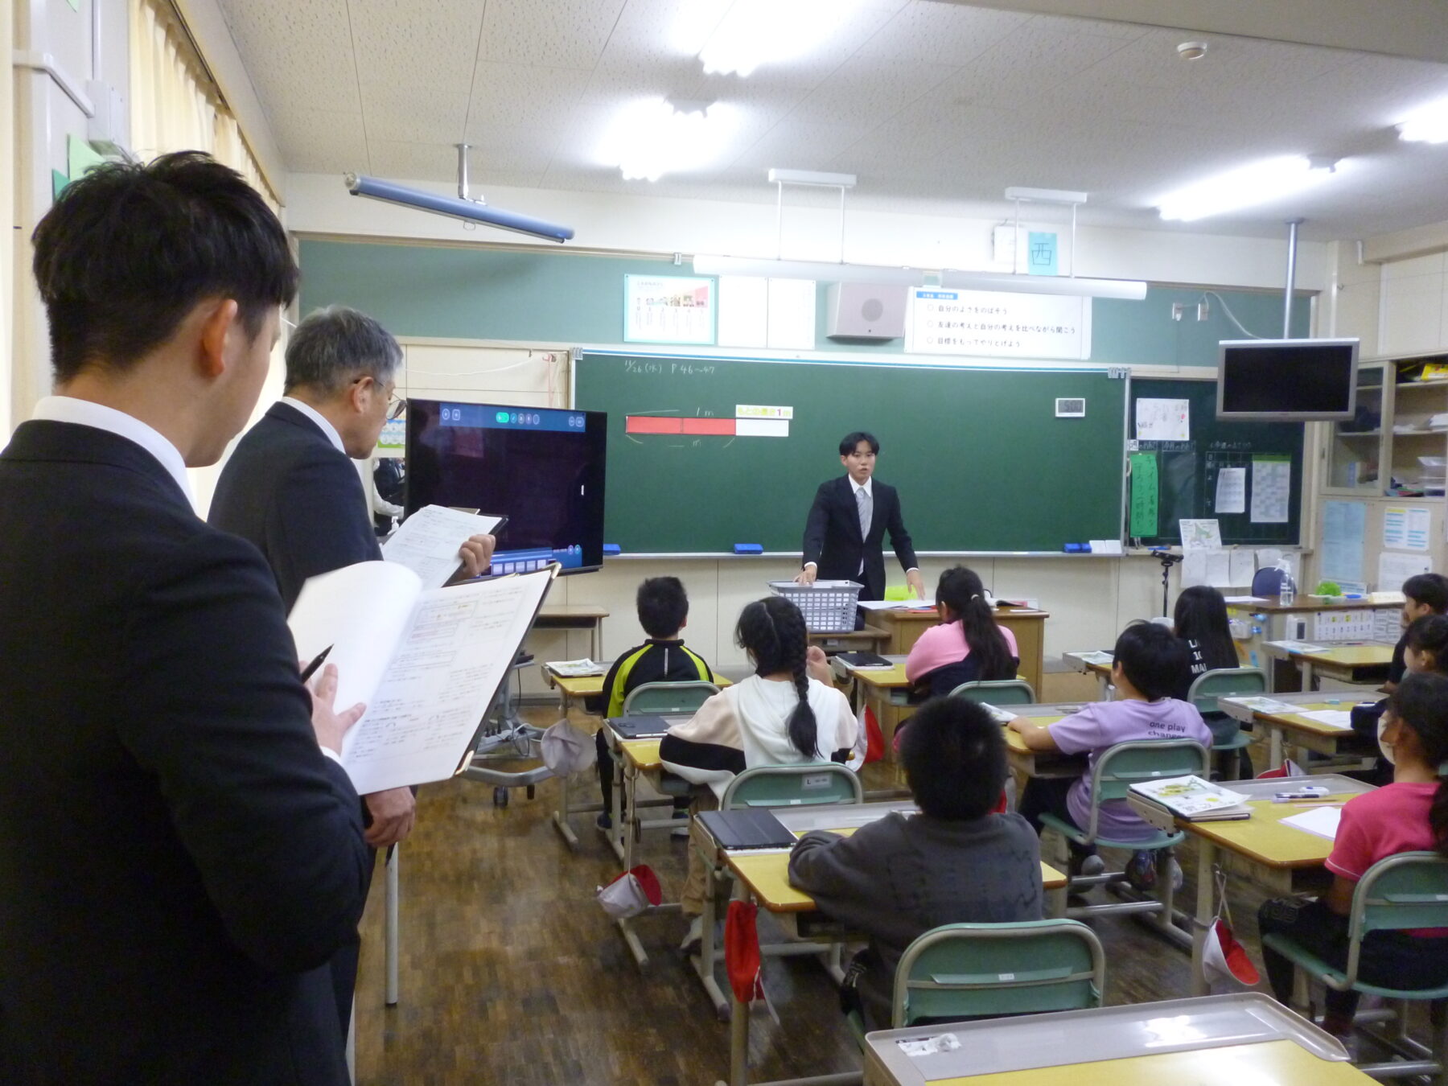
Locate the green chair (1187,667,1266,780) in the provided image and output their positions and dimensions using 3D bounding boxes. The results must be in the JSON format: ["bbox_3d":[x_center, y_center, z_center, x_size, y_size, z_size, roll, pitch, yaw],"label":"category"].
[{"bbox_3d":[1.916,0.787,4.758,0.370,0.645,0.430,0,4,-15],"label":"green chair"}]

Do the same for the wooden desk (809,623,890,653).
[{"bbox_3d":[0.452,0.750,5.752,0.610,0.645,0.410,0,5,-15],"label":"wooden desk"}]

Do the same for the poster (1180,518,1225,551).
[{"bbox_3d":[3.237,-0.057,7.937,0.305,0.207,0.010,0,-9,-15],"label":"poster"}]

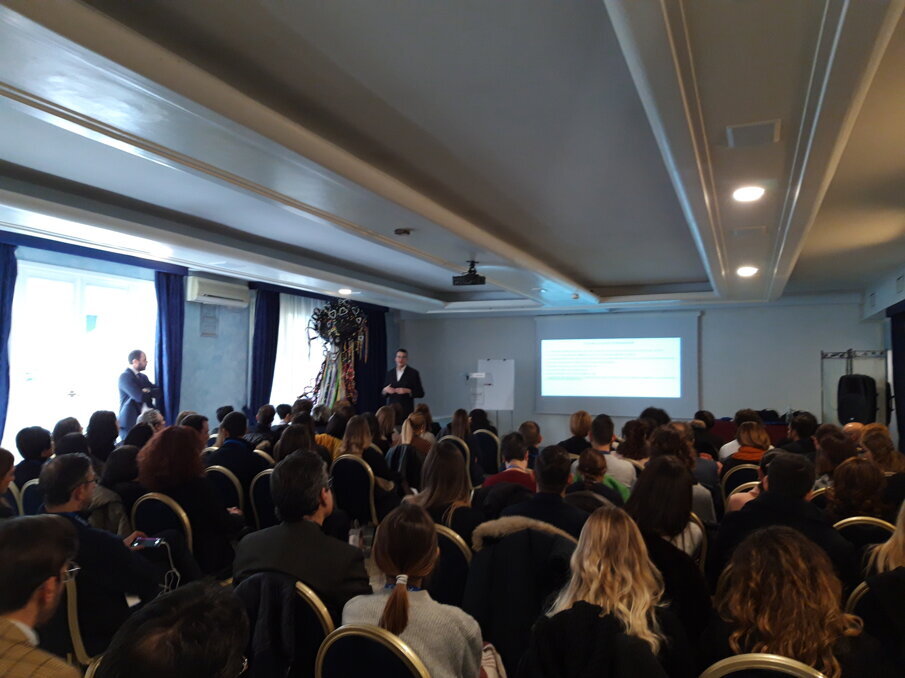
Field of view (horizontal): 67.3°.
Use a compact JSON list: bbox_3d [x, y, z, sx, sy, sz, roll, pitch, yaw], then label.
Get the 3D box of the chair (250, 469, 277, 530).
[{"bbox_3d":[-1.122,1.345,4.809,0.450,0.920,0.560,-1,-4,23],"label":"chair"}]

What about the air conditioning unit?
[{"bbox_3d":[-2.848,-0.558,8.278,0.200,0.290,0.860,-1,-4,23],"label":"air conditioning unit"}]

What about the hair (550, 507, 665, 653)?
[{"bbox_3d":[0.397,0.601,1.740,0.250,0.345,0.230,-1,-4,23],"label":"hair"}]

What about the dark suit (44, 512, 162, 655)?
[{"bbox_3d":[-1.356,0.917,2.641,0.460,0.580,0.400,-1,-4,23],"label":"dark suit"}]

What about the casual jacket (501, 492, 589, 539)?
[{"bbox_3d":[0.408,0.929,2.919,0.460,0.560,0.310,-1,-4,23],"label":"casual jacket"}]

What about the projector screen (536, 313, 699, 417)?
[{"bbox_3d":[2.793,0.450,11.818,2.790,1.770,0.050,-1,-4,23],"label":"projector screen"}]

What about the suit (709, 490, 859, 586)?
[{"bbox_3d":[1.230,0.882,2.543,0.520,0.640,0.340,-1,-4,20],"label":"suit"}]

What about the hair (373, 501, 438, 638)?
[{"bbox_3d":[-0.125,0.608,1.840,0.175,0.325,0.230,-1,-4,23],"label":"hair"}]

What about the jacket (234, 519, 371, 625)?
[{"bbox_3d":[-0.489,0.877,2.226,0.460,0.580,0.310,-1,-3,20],"label":"jacket"}]

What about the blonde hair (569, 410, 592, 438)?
[{"bbox_3d":[1.248,0.830,6.600,0.210,0.270,0.230,-1,-4,20],"label":"blonde hair"}]

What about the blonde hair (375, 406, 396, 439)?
[{"bbox_3d":[-0.710,0.885,7.200,0.200,0.330,0.220,-1,-4,26],"label":"blonde hair"}]

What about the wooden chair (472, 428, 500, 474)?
[{"bbox_3d":[0.464,1.552,8.301,0.450,0.920,0.560,-1,-4,23],"label":"wooden chair"}]

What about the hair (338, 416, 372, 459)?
[{"bbox_3d":[-0.764,0.768,5.350,0.230,0.330,0.240,-2,-4,28],"label":"hair"}]

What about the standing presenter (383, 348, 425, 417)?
[{"bbox_3d":[-0.681,1.068,9.347,0.560,1.860,0.380,-1,-3,16],"label":"standing presenter"}]

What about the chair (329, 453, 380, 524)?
[{"bbox_3d":[-0.707,1.354,5.421,0.420,0.910,0.540,-1,-3,17],"label":"chair"}]

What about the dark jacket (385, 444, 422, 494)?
[{"bbox_3d":[-0.407,1.183,5.913,0.400,0.540,0.180,-1,-3,23],"label":"dark jacket"}]

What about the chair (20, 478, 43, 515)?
[{"bbox_3d":[-2.300,1.276,4.161,0.420,0.910,0.540,-1,-3,18],"label":"chair"}]

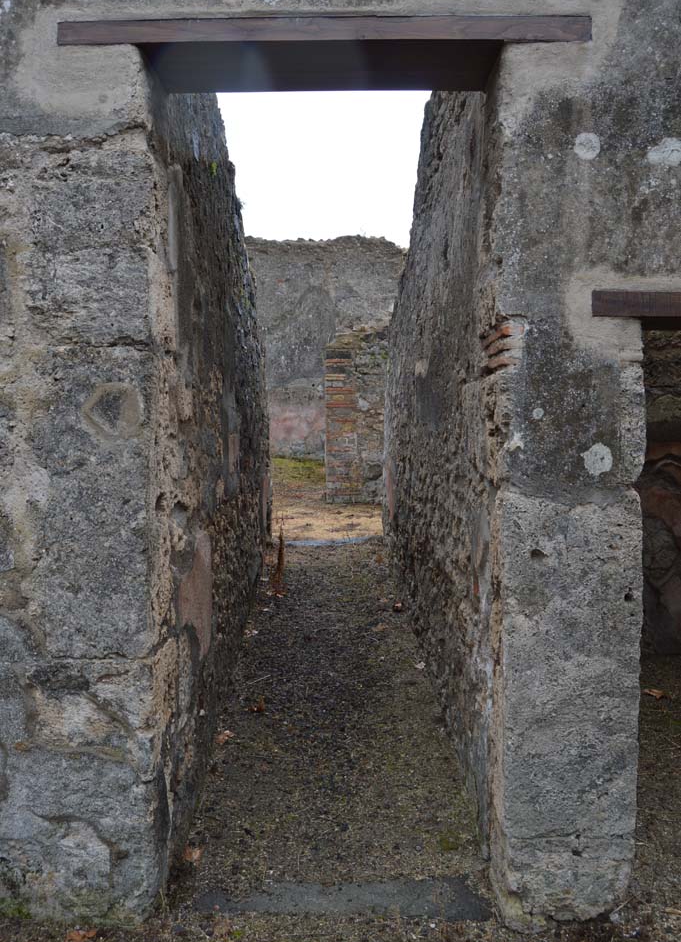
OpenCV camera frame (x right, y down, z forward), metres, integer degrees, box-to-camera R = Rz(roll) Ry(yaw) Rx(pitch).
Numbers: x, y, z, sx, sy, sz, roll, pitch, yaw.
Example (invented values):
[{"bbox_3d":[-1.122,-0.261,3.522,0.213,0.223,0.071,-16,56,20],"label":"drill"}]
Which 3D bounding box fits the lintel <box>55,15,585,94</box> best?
[{"bbox_3d":[-0.051,-1.392,2.586,1.675,0.073,0.362,0,4,2],"label":"lintel"}]

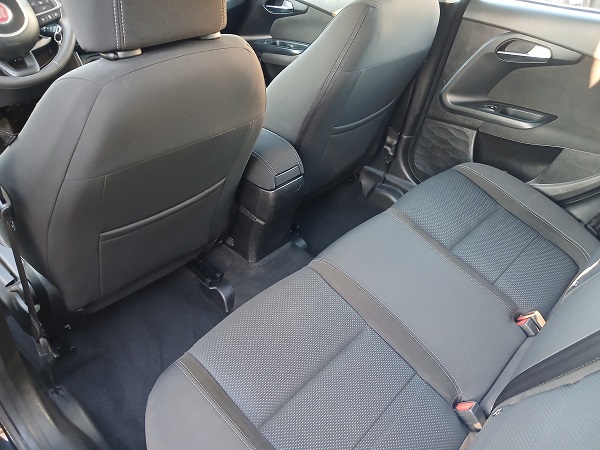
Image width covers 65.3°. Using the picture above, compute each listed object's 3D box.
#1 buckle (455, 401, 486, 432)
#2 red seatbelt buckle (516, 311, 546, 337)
[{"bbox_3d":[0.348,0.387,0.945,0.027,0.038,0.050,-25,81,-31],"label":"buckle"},{"bbox_3d":[0.565,0.241,1.140,0.054,0.034,0.046,-28,83,-34],"label":"red seatbelt buckle"}]

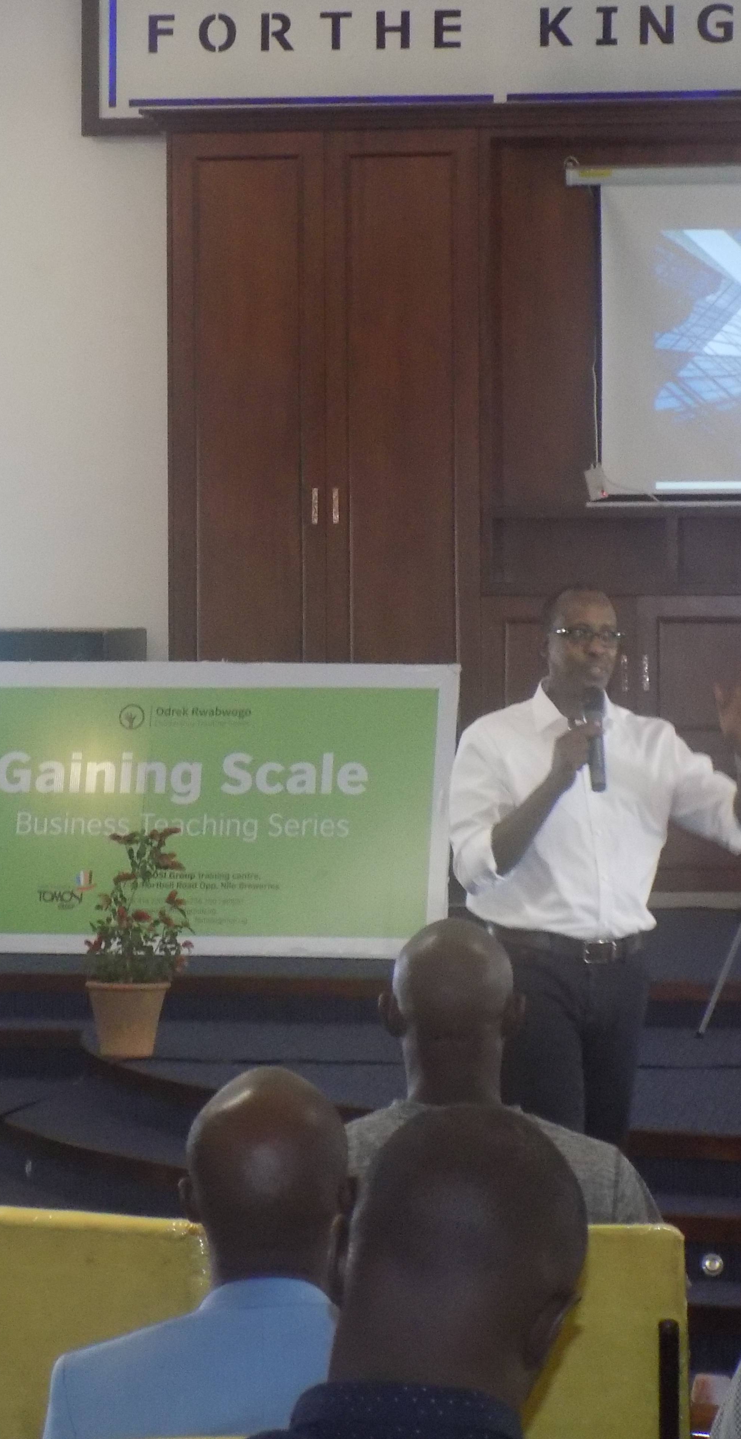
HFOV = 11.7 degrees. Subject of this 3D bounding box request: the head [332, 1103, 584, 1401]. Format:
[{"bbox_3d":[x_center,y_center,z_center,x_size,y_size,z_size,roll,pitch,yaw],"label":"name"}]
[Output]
[{"bbox_3d":[0.067,0.380,2.540,0.170,0.235,0.210,7,1,10],"label":"head"}]

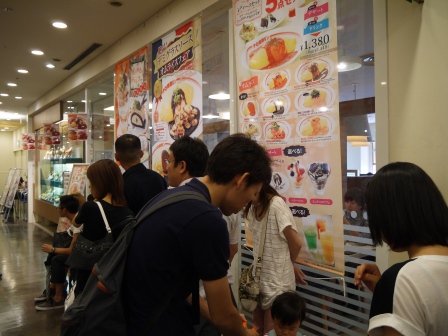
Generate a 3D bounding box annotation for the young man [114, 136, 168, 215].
[{"bbox_3d":[-0.605,0.640,2.400,0.480,1.700,0.300,-1,0,-16],"label":"young man"}]

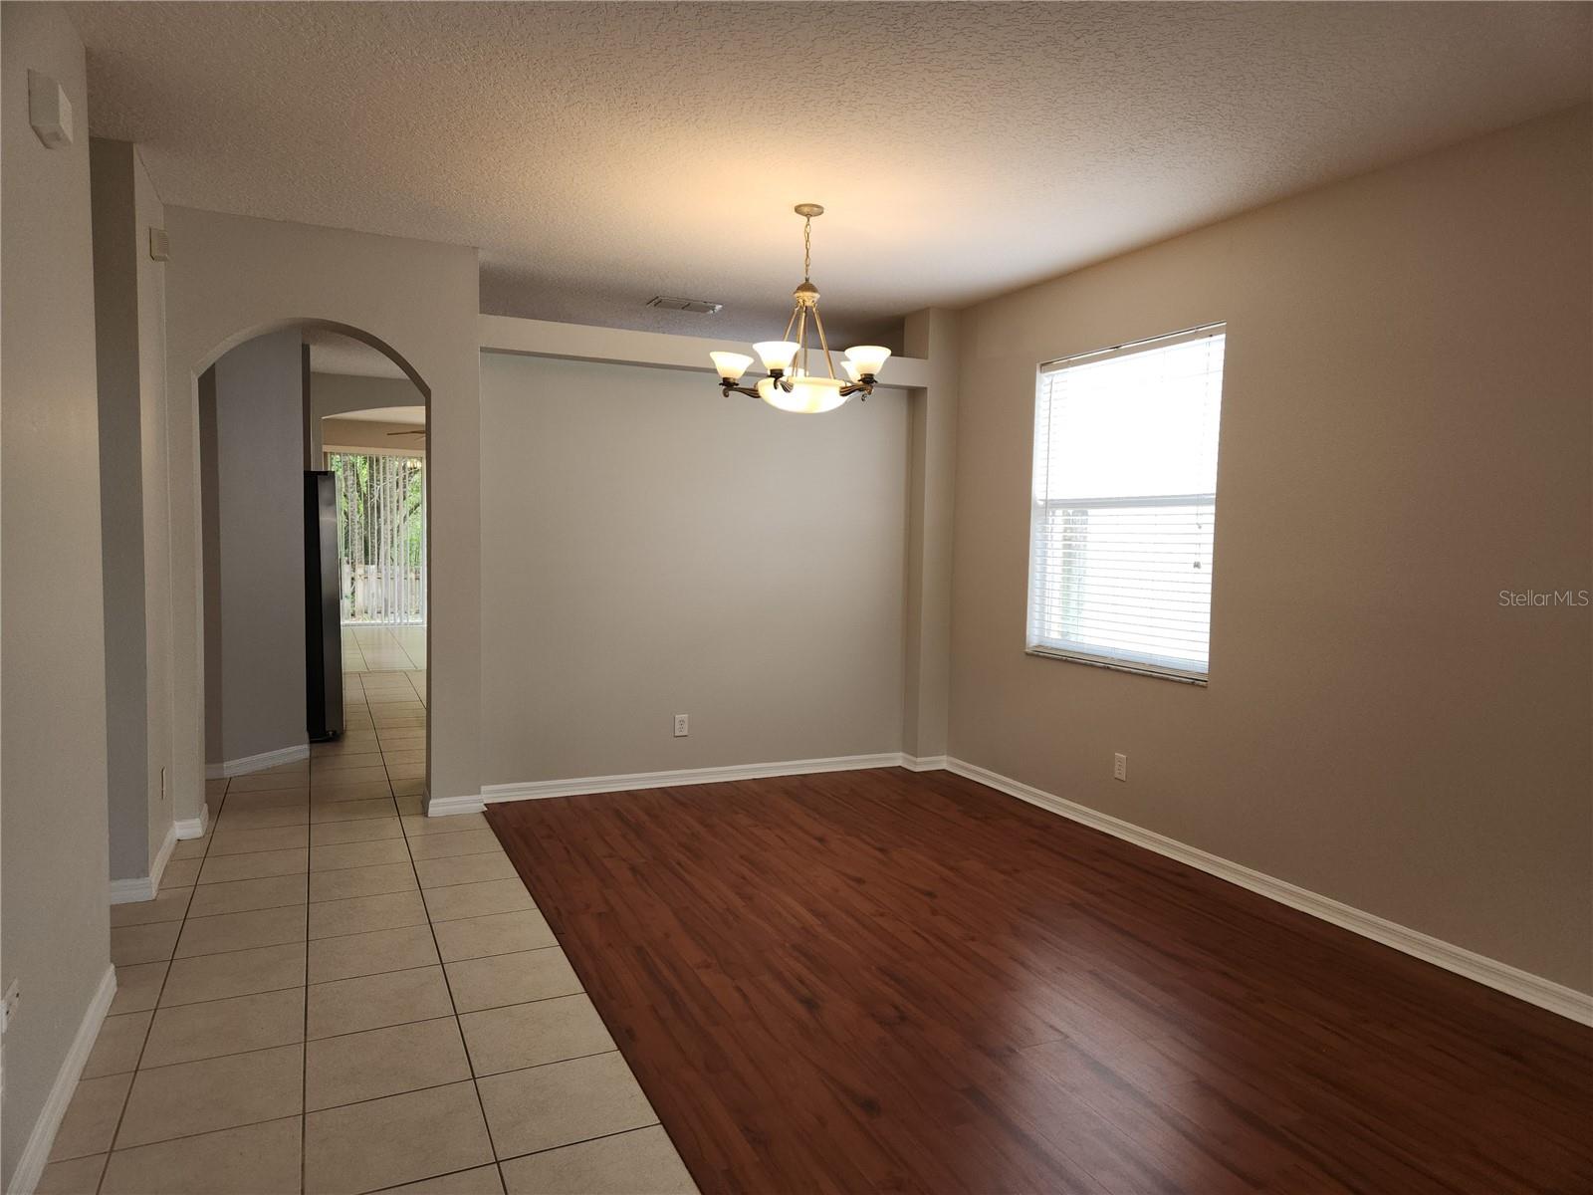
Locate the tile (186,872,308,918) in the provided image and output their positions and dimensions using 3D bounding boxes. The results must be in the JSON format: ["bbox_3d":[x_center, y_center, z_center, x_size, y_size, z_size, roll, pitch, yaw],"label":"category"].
[{"bbox_3d":[-2.122,1.164,4.121,0.401,0.012,0.389,-1,4,-24],"label":"tile"}]

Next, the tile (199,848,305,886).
[{"bbox_3d":[-2.284,1.139,4.476,0.401,0.012,0.389,-1,4,-24],"label":"tile"}]

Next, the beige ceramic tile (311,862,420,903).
[{"bbox_3d":[-1.762,1.162,4.310,0.403,0.010,0.391,-1,4,-24],"label":"beige ceramic tile"}]

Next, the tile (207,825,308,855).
[{"bbox_3d":[-2.478,1.126,4.900,0.402,0.010,0.398,-1,4,-24],"label":"tile"}]

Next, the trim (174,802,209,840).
[{"bbox_3d":[-2.836,1.059,4.972,0.125,0.090,0.260,-1,4,-24],"label":"trim"}]

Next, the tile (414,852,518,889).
[{"bbox_3d":[-1.401,1.155,4.474,0.383,0.010,0.391,-1,4,-24],"label":"tile"}]

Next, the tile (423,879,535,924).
[{"bbox_3d":[-1.231,1.179,4.096,0.383,0.012,0.389,-1,4,-24],"label":"tile"}]

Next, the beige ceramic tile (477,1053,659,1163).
[{"bbox_3d":[-0.585,1.278,2.679,0.383,0.010,0.391,-1,4,-24],"label":"beige ceramic tile"}]

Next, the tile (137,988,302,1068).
[{"bbox_3d":[-1.637,1.240,3.055,0.401,0.012,0.389,-1,4,-24],"label":"tile"}]

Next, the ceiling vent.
[{"bbox_3d":[-0.655,-1.713,6.228,0.410,0.020,0.275,-1,4,-24],"label":"ceiling vent"}]

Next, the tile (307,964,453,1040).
[{"bbox_3d":[-1.273,1.236,3.233,0.403,0.010,0.391,-1,4,-24],"label":"tile"}]

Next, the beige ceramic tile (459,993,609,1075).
[{"bbox_3d":[-0.749,1.254,3.038,0.383,0.010,0.391,-1,4,-24],"label":"beige ceramic tile"}]

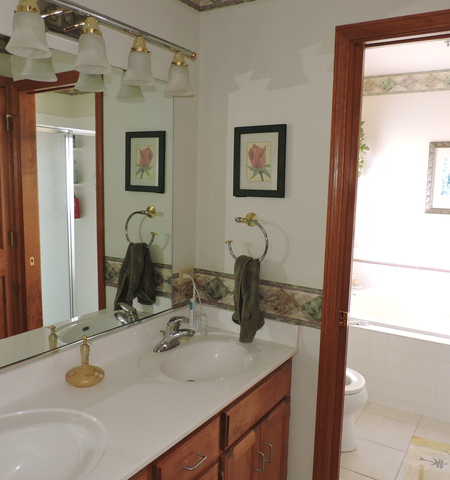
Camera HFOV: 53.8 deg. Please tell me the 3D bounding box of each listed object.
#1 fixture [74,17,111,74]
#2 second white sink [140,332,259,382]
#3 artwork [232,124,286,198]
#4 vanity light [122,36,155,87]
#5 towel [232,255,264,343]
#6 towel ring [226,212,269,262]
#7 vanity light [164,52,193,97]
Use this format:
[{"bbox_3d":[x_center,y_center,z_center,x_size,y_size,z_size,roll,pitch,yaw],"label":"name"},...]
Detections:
[{"bbox_3d":[-0.429,-0.631,1.429,0.120,0.163,0.120,1,8,0],"label":"fixture"},{"bbox_3d":[-0.089,0.548,1.846,0.400,0.135,0.500,6,9,33],"label":"second white sink"},{"bbox_3d":[0.156,-0.346,1.968,0.258,0.310,0.022,6,9,33],"label":"artwork"},{"bbox_3d":[-0.306,-0.655,1.614,0.120,0.163,0.120,1,8,0],"label":"vanity light"},{"bbox_3d":[0.086,0.260,2.001,0.180,0.375,0.170,6,9,33],"label":"towel"},{"bbox_3d":[0.106,-0.012,2.006,0.222,0.210,0.083,6,9,33],"label":"towel ring"},{"bbox_3d":[-0.184,-0.678,1.798,0.120,0.163,0.120,1,8,0],"label":"vanity light"}]

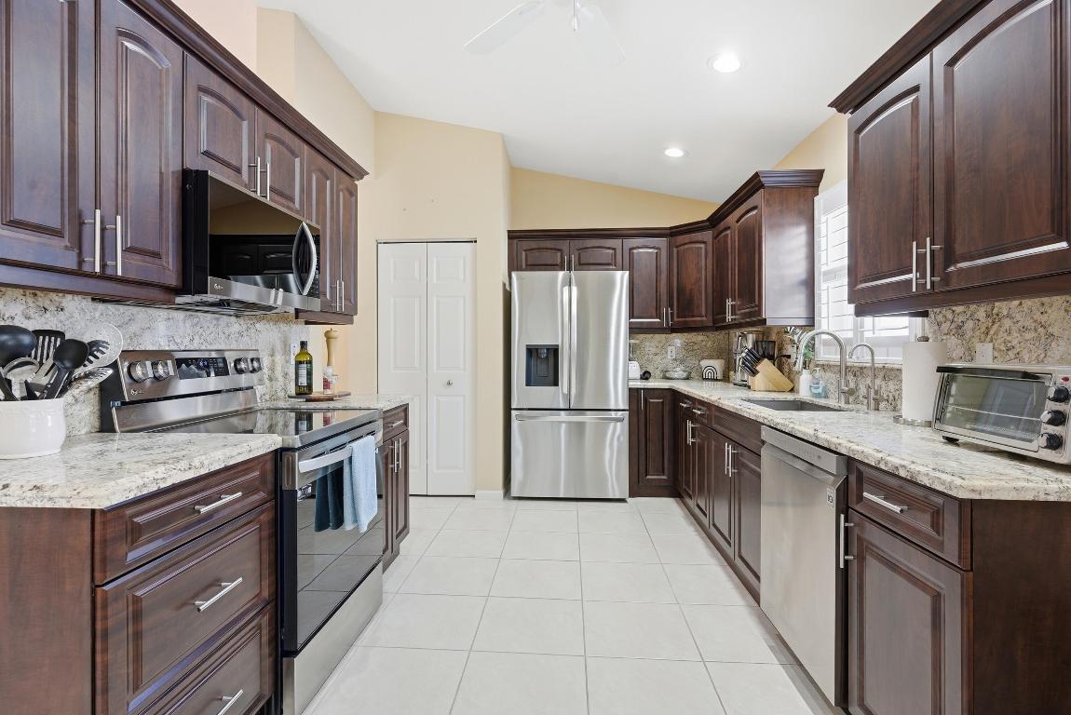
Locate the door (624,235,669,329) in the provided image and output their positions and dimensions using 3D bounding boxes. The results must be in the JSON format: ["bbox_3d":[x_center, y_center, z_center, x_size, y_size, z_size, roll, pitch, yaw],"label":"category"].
[{"bbox_3d":[0.926,-0.626,4.255,0.374,0.745,0.024,0,1,4],"label":"door"}]

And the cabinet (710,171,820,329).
[{"bbox_3d":[1.507,-0.638,3.487,0.352,0.894,1.102,0,0,4],"label":"cabinet"}]

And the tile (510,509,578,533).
[{"bbox_3d":[0.072,1.142,3.524,0.443,0.010,0.443,0,1,4],"label":"tile"}]

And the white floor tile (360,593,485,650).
[{"bbox_3d":[-0.470,1.162,2.233,0.451,0.010,0.451,0,0,4],"label":"white floor tile"}]

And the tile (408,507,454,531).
[{"bbox_3d":[-0.841,1.150,3.614,0.454,0.010,0.448,0,1,4],"label":"tile"}]

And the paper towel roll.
[{"bbox_3d":[1.431,0.087,1.860,0.130,0.284,0.130,0,1,4],"label":"paper towel roll"}]

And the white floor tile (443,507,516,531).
[{"bbox_3d":[-0.374,1.140,3.553,0.443,0.010,0.443,0,1,4],"label":"white floor tile"}]

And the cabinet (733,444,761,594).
[{"bbox_3d":[1.024,0.753,2.386,0.022,0.608,0.447,0,1,4],"label":"cabinet"}]

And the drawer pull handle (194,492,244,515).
[{"bbox_3d":[-0.799,0.364,1.274,0.035,0.012,0.157,0,1,4],"label":"drawer pull handle"}]

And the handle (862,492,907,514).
[{"bbox_3d":[0.897,0.369,1.290,0.036,0.012,0.158,0,0,4],"label":"handle"}]

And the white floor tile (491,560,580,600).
[{"bbox_3d":[0.011,1.167,2.665,0.454,0.010,0.448,0,1,4],"label":"white floor tile"}]

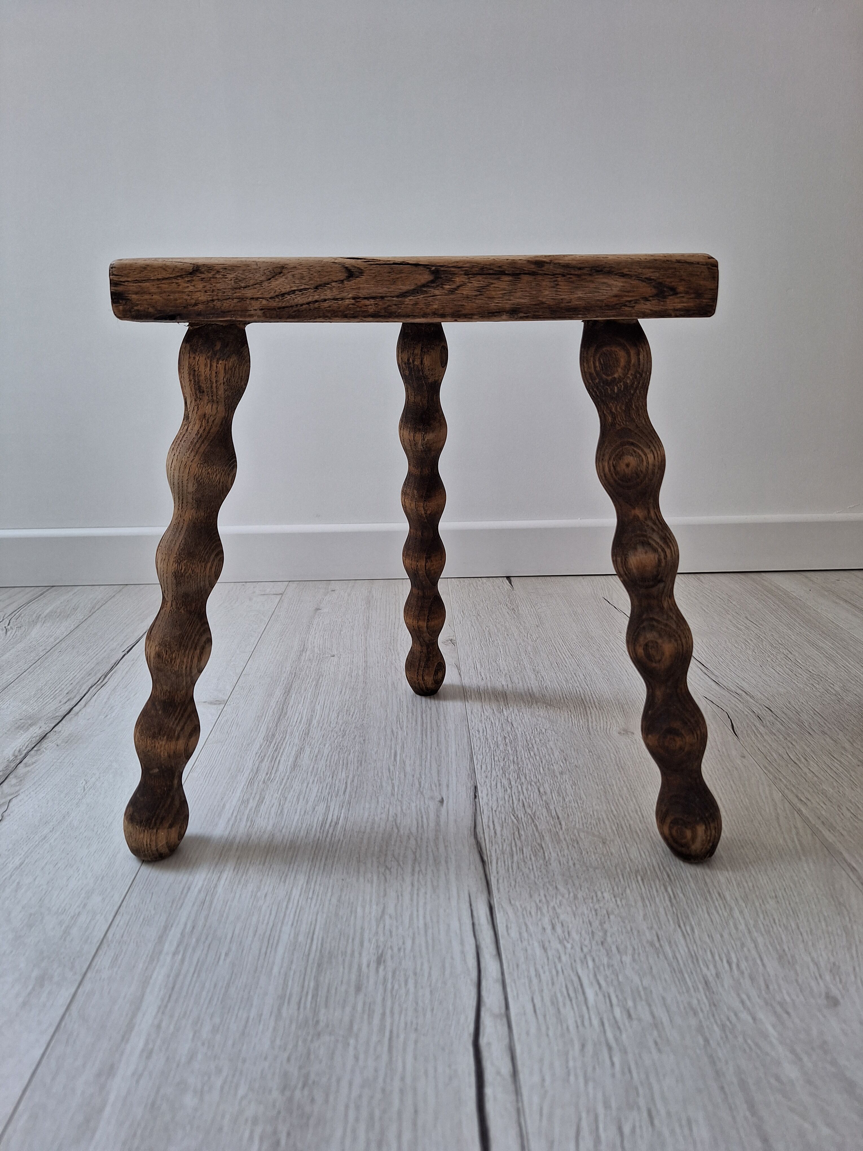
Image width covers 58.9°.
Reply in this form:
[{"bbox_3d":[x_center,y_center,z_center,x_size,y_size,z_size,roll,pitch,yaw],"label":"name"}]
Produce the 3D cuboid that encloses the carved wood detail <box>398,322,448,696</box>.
[{"bbox_3d":[-0.005,-0.040,0.599,0.037,0.296,0.038,0,21,0],"label":"carved wood detail"}]

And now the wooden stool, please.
[{"bbox_3d":[-0.004,-0.025,0.526,0.363,0.340,0.267,-1,18,0],"label":"wooden stool"}]

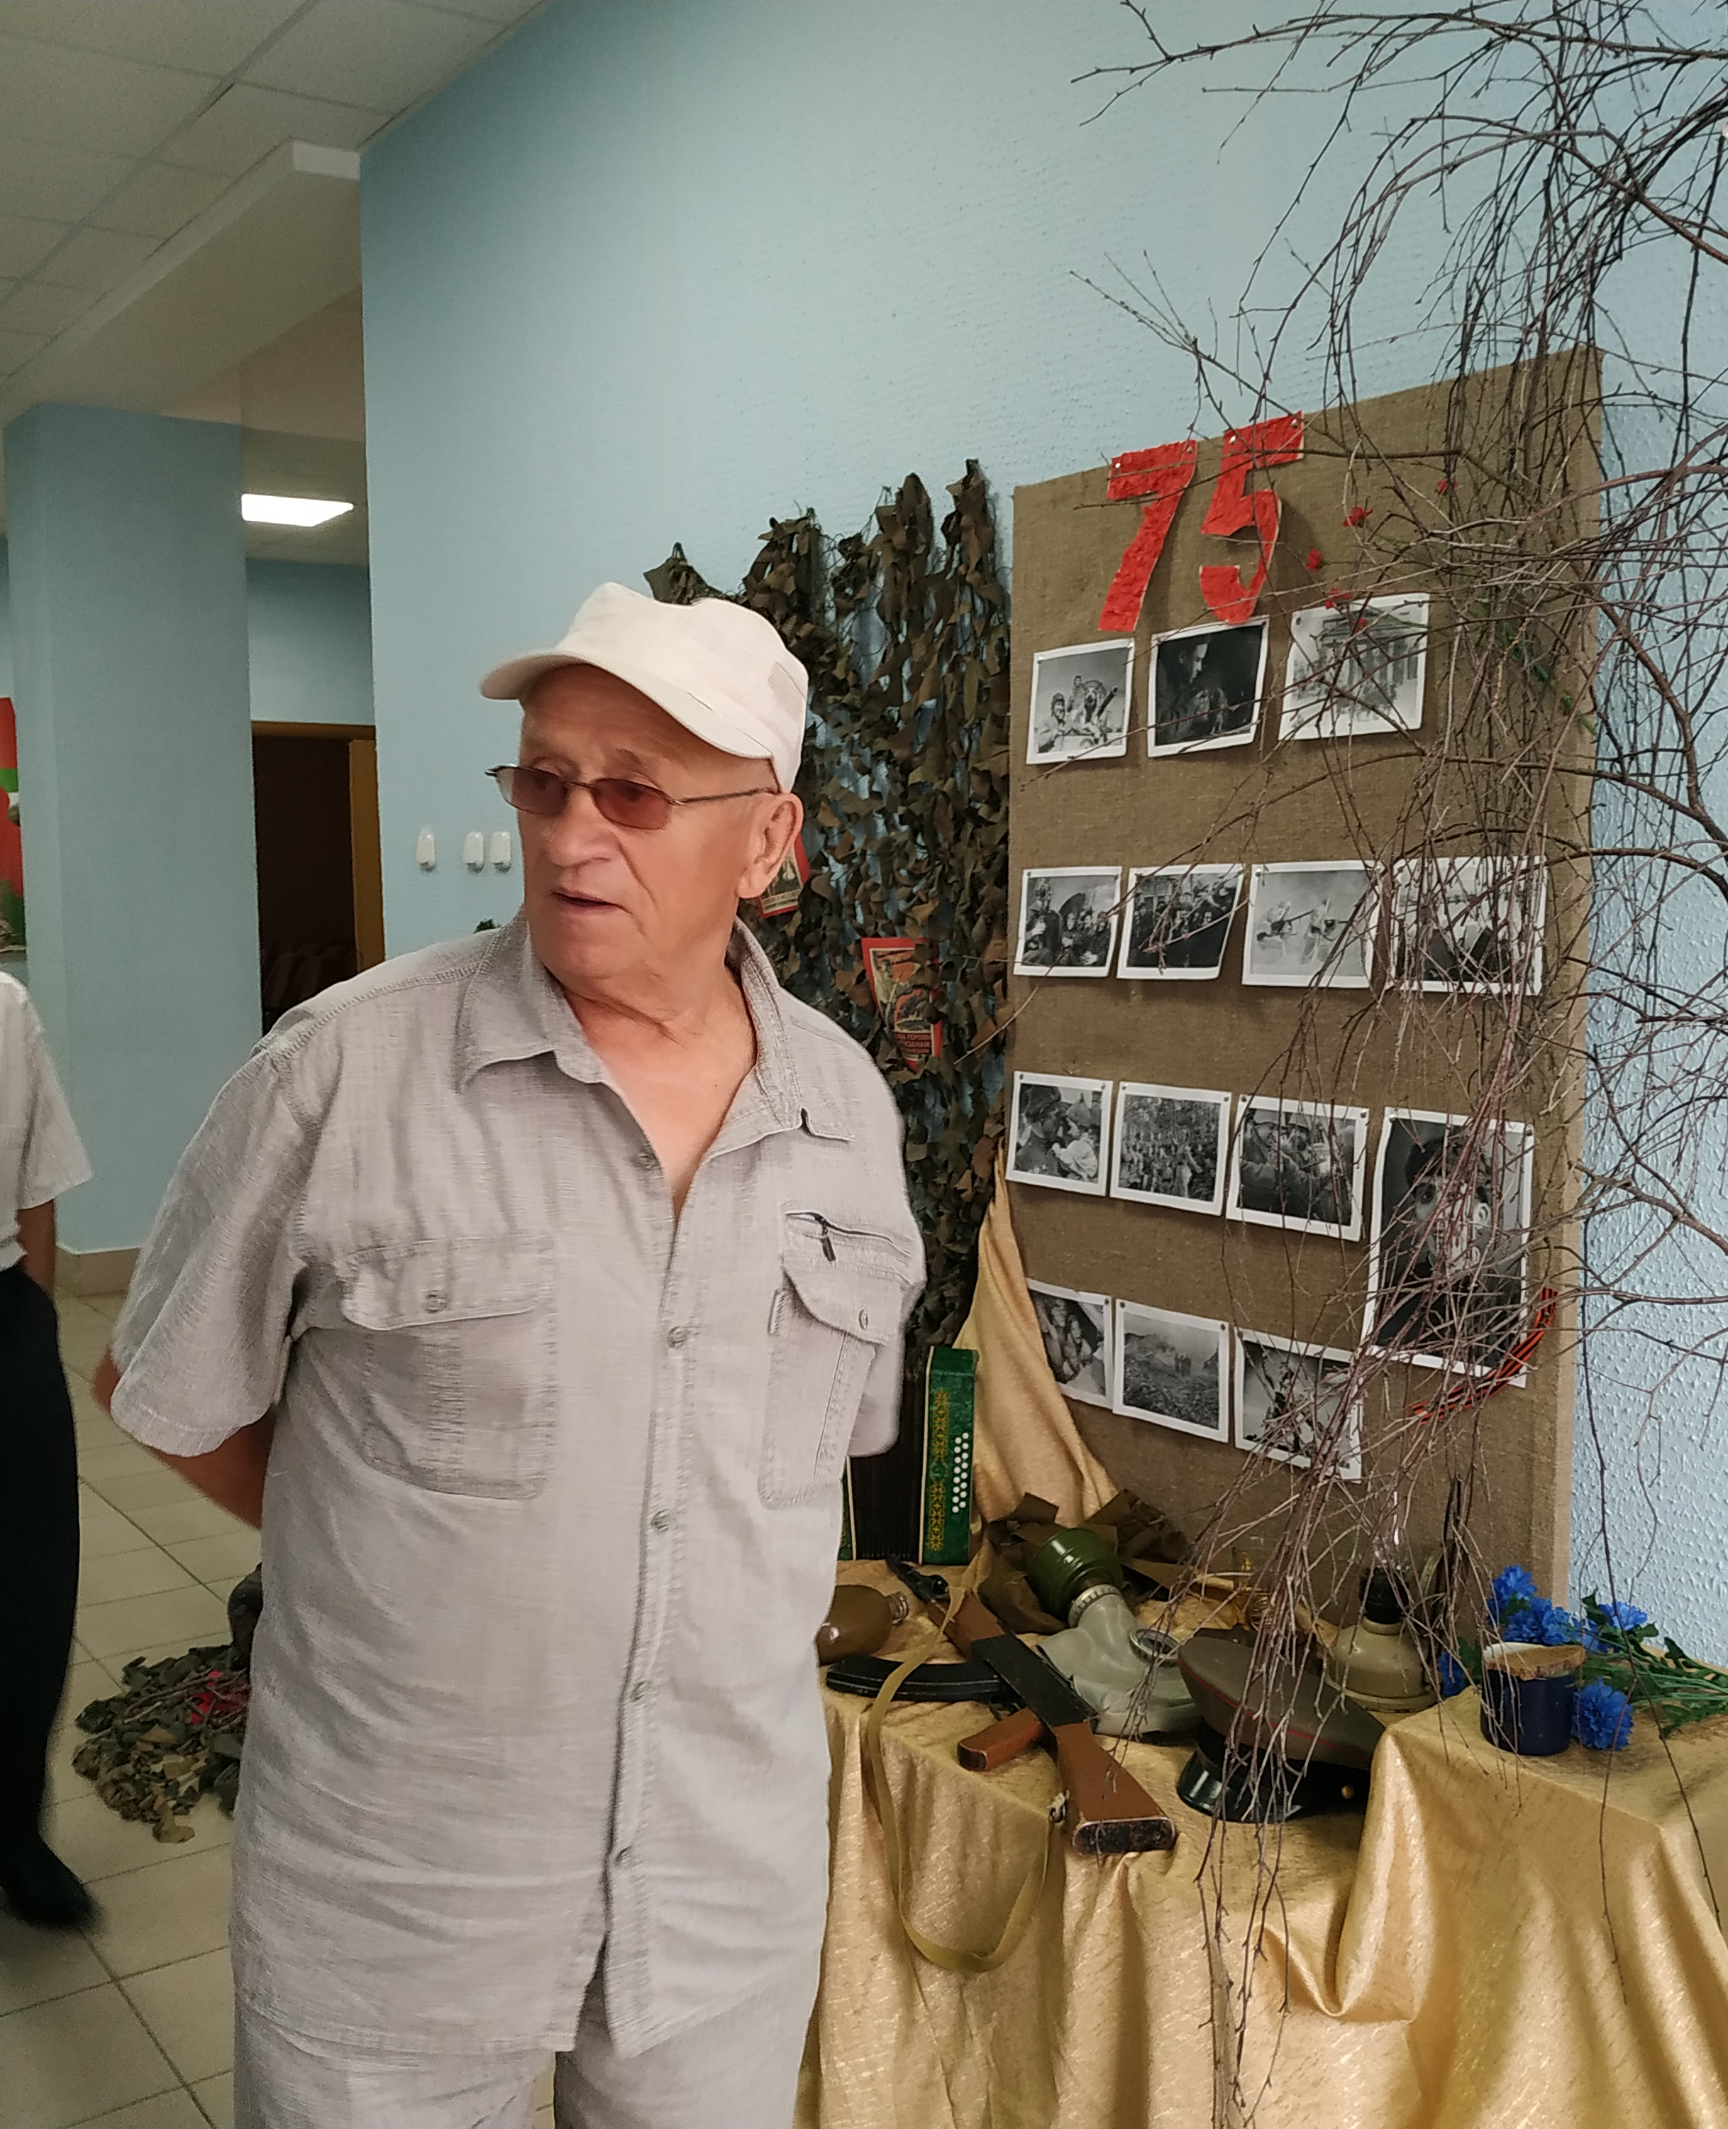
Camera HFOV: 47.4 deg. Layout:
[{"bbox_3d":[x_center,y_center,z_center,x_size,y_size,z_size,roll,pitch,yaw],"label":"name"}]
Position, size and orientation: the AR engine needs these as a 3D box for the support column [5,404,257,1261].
[{"bbox_3d":[-2.725,-0.765,7.426,0.735,3.189,0.430,-4,6,-36],"label":"support column"}]

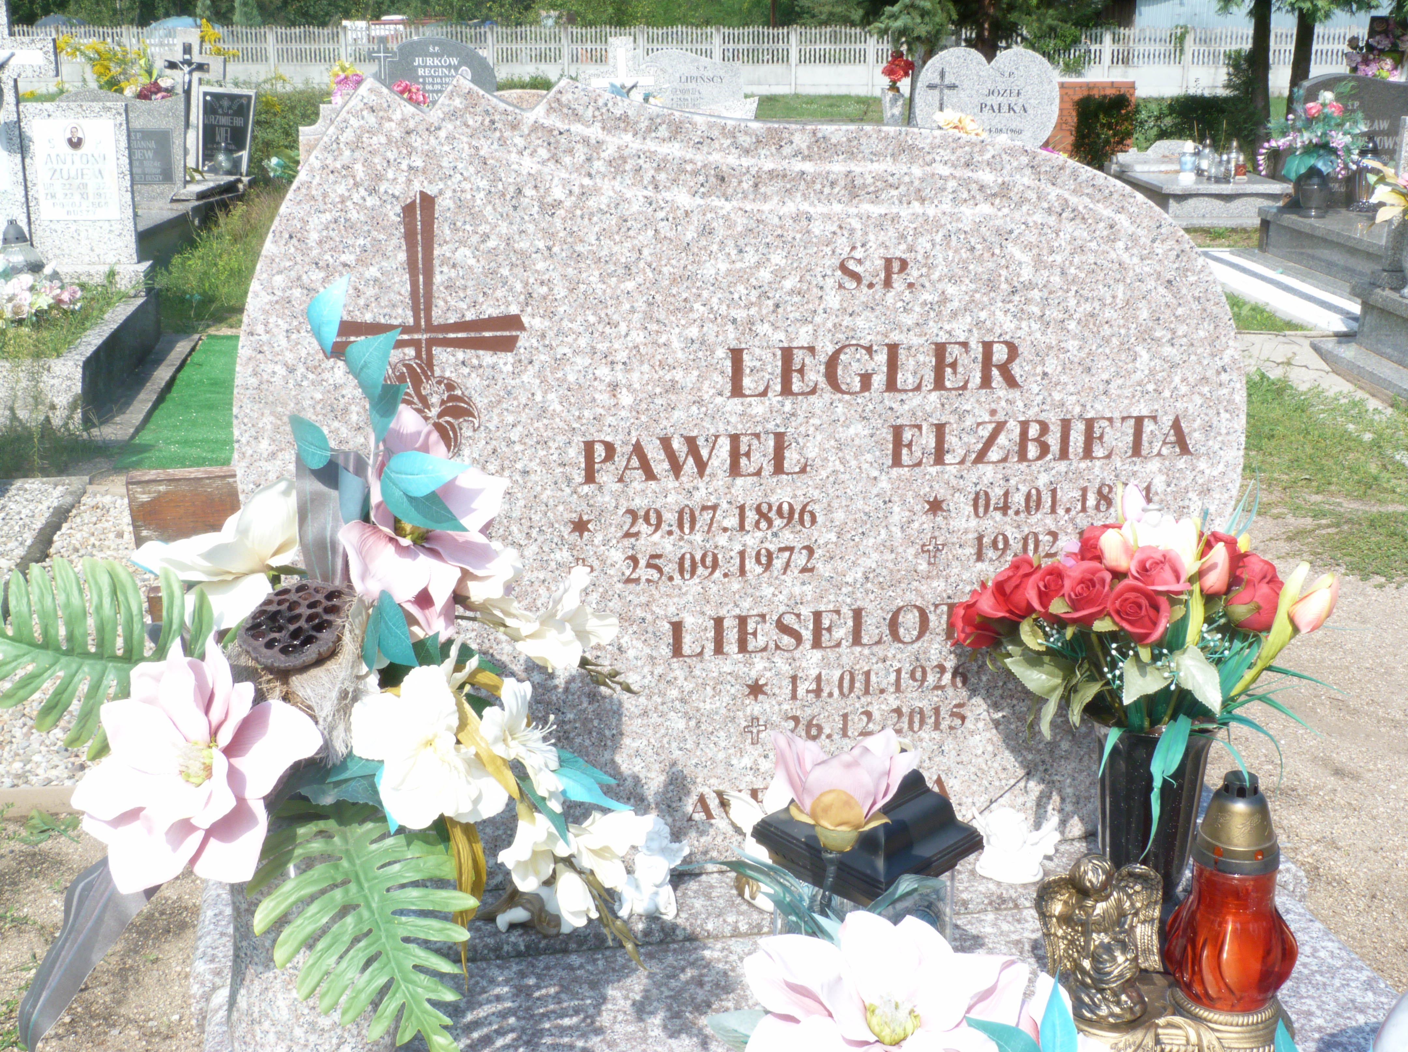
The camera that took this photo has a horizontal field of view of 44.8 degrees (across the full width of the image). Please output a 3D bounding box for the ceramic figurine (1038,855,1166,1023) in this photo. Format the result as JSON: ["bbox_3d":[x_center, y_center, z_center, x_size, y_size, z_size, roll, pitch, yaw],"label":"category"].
[{"bbox_3d":[0.343,0.343,1.484,0.108,0.152,0.080,0,16,2],"label":"ceramic figurine"}]

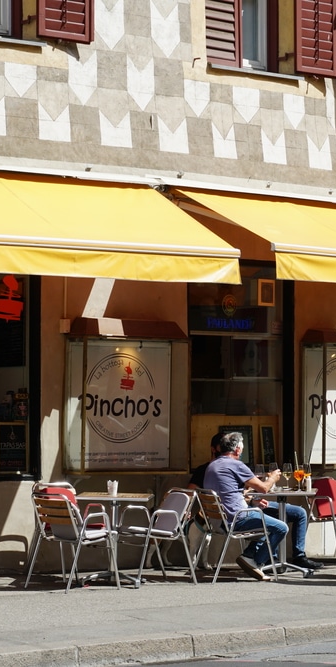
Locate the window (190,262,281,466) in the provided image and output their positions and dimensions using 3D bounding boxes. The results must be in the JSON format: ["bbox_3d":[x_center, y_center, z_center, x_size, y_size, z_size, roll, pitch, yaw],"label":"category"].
[{"bbox_3d":[0.638,0.312,22.400,1.200,1.949,0.120,1,-2,-44],"label":"window"}]

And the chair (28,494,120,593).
[{"bbox_3d":[-0.786,1.706,19.171,0.570,0.790,0.580,1,-2,-37],"label":"chair"}]

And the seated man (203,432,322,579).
[{"bbox_3d":[0.729,1.484,19.953,0.850,1.250,0.540,1,-2,-22],"label":"seated man"}]

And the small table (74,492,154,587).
[{"bbox_3d":[-0.454,1.748,19.760,0.640,0.735,0.640,0,-2,-3],"label":"small table"}]

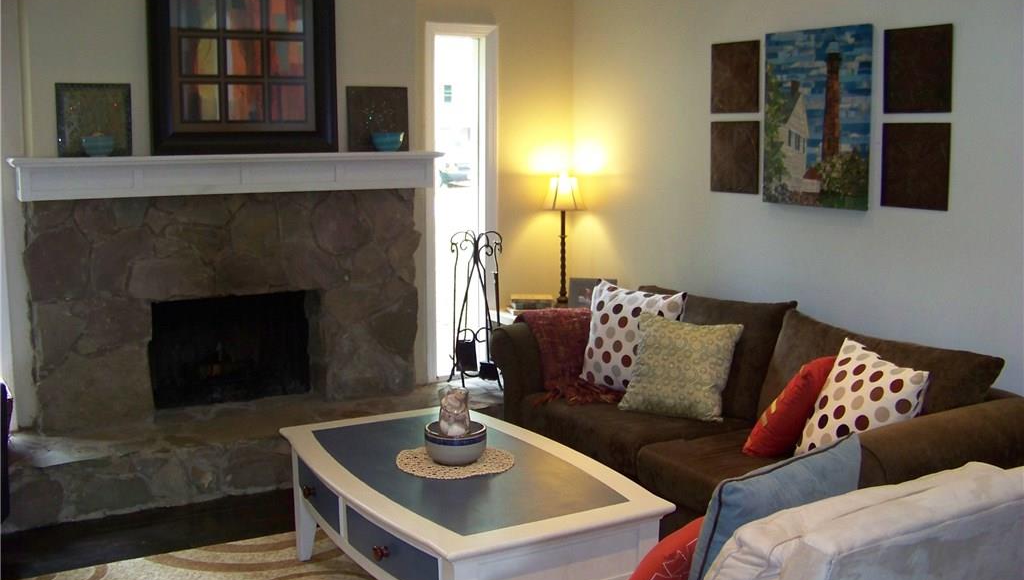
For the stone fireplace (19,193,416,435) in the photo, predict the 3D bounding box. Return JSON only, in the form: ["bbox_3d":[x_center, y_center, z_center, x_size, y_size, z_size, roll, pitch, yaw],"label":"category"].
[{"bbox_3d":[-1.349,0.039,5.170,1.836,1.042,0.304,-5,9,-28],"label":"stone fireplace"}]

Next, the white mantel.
[{"bbox_3d":[-1.249,-0.531,4.899,1.940,0.169,0.223,-5,9,-28],"label":"white mantel"}]

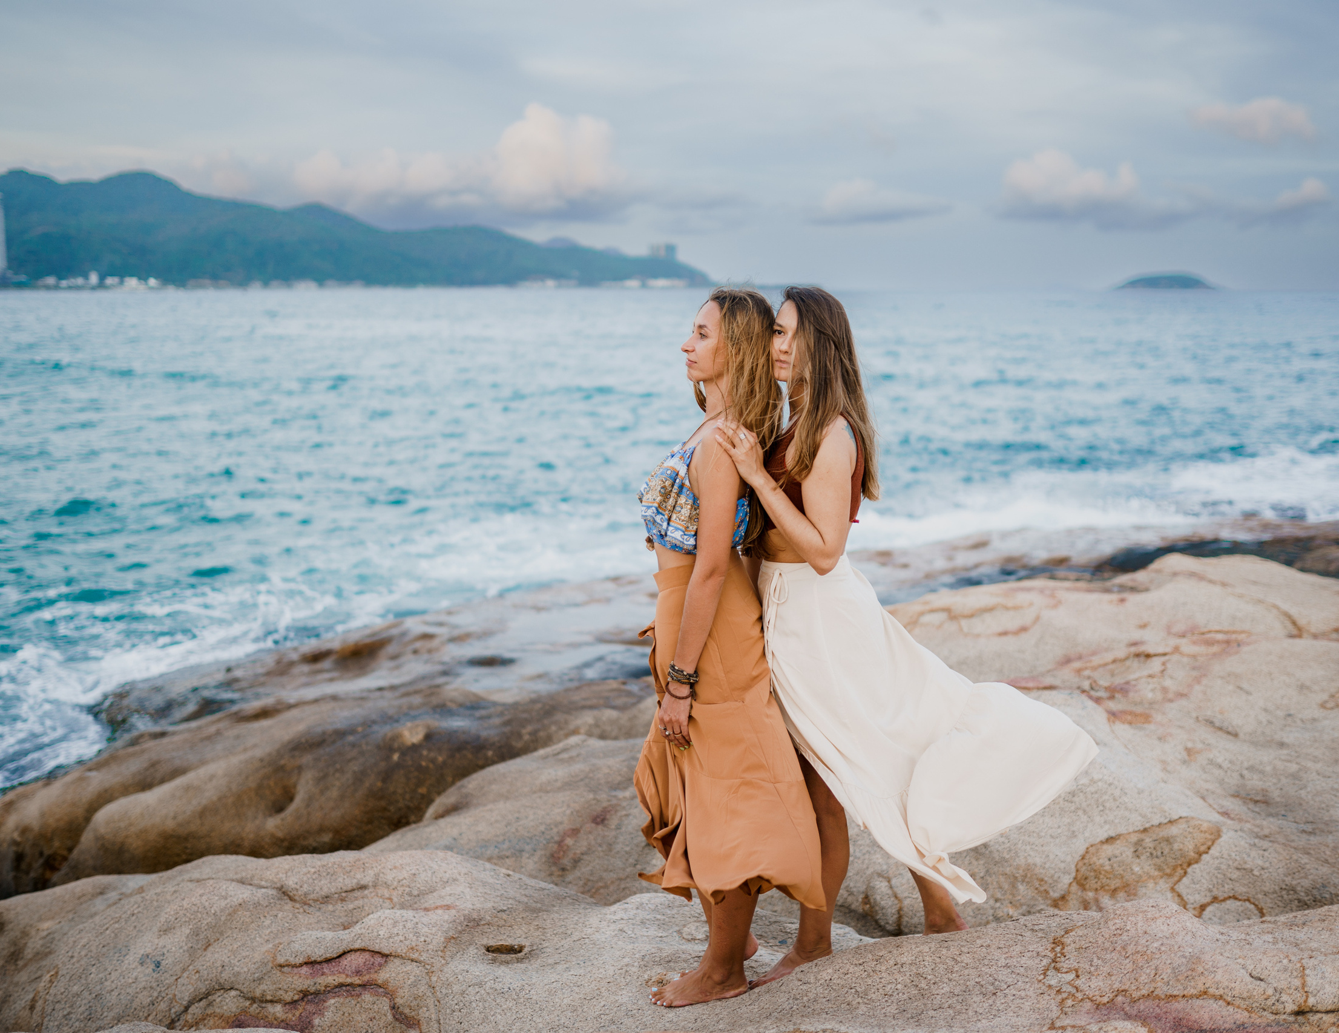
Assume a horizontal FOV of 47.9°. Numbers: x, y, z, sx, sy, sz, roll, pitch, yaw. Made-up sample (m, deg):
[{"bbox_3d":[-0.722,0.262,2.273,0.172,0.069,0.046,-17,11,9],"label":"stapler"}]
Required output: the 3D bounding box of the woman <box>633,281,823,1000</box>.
[{"bbox_3d":[0.139,0.312,3.496,0.410,1.660,0.460,-2,9,-12],"label":"woman"}]

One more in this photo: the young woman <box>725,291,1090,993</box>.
[{"bbox_3d":[0.557,0.297,3.564,0.820,1.650,0.500,-2,9,-15],"label":"young woman"}]

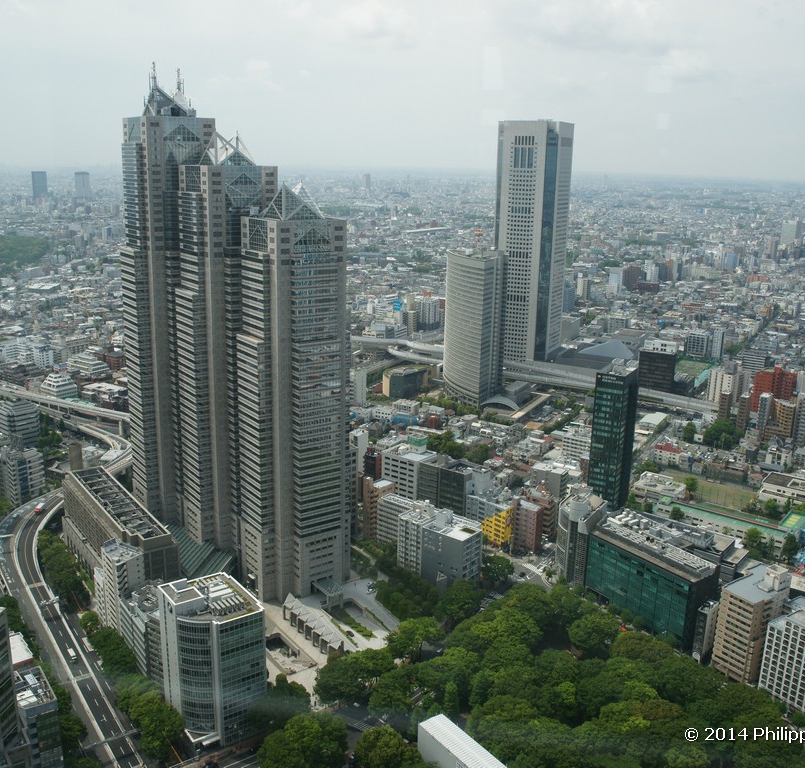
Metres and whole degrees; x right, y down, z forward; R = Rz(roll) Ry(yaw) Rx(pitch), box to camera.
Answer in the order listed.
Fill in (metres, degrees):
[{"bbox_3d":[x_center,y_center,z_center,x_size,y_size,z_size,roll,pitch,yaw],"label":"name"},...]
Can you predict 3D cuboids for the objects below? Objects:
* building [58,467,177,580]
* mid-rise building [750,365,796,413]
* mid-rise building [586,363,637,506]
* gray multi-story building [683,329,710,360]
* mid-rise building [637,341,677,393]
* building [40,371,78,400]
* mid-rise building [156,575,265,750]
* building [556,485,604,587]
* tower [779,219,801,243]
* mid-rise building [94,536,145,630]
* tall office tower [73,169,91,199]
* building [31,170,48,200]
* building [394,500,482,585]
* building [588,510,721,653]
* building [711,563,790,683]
[{"bbox_3d":[-145.460,72.670,418.020,24.500,31.000,107.000,-10,18,-36],"label":"building"},{"bbox_3d":[308.930,6.410,693.440,33.000,42.000,21.000,8,16,24],"label":"mid-rise building"},{"bbox_3d":[124.880,32.060,497.510,16.400,86.000,31.000,9,16,27],"label":"mid-rise building"},{"bbox_3d":[335.330,-45.270,940.400,18.700,24.300,13.000,13,19,37],"label":"gray multi-story building"},{"bbox_3d":[224.270,-11.430,731.610,29.000,50.000,21.500,8,16,23],"label":"mid-rise building"},{"bbox_3d":[-286.090,1.520,692.180,23.000,25.000,20.500,12,18,36],"label":"building"},{"bbox_3d":[-70.200,100.670,309.020,25.200,49.500,33.900,-10,19,-36],"label":"mid-rise building"},{"bbox_3d":[89.020,74.590,416.810,18.000,41.000,36.000,8,16,26],"label":"building"},{"bbox_3d":[1092.120,-425.020,2338.080,26.000,62.000,44.000,-11,19,-38],"label":"tower"},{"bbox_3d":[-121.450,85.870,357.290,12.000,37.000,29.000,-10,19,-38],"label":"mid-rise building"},{"bbox_3d":[-1454.090,-894.000,3785.340,46.000,134.000,42.000,4,15,9],"label":"tall office tower"},{"bbox_3d":[-1587.070,-861.130,3639.000,56.000,130.000,38.000,-4,16,-18],"label":"building"},{"bbox_3d":[18.340,82.450,423.830,40.700,29.500,16.800,13,19,37],"label":"building"},{"bbox_3d":[117.170,91.260,389.380,24.500,38.500,56.400,-10,19,-36],"label":"building"},{"bbox_3d":[148.840,100.070,352.770,31.600,41.600,15.200,-10,19,-37],"label":"building"}]

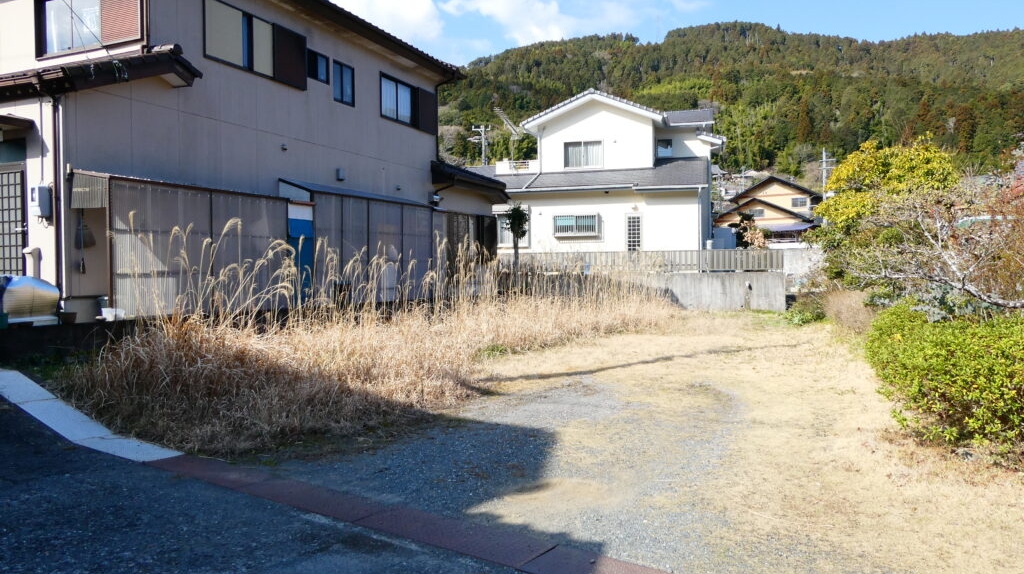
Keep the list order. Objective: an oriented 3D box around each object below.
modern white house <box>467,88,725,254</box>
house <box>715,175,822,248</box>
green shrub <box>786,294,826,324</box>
[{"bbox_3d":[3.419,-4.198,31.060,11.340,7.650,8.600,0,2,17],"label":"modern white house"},{"bbox_3d":[28.150,-7.409,75.057,9.716,8.200,10.000,1,2,38],"label":"house"},{"bbox_3d":[8.296,0.620,20.000,1.120,0.850,1.100,0,2,20],"label":"green shrub"}]

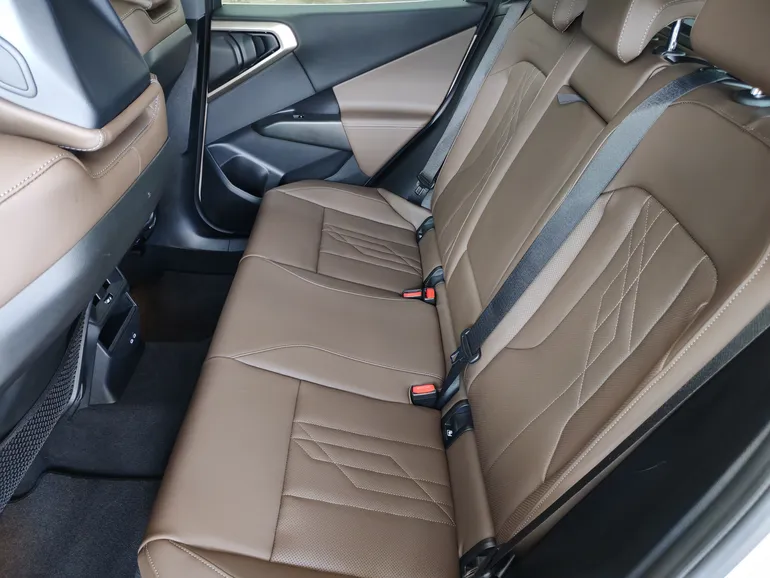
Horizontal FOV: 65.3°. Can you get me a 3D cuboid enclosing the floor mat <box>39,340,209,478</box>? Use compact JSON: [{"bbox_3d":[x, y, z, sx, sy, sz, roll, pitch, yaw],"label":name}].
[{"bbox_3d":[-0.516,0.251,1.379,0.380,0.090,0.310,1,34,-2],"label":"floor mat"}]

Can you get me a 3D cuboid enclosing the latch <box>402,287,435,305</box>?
[{"bbox_3d":[0.085,0.019,1.458,0.084,0.042,0.046,1,34,-2],"label":"latch"}]

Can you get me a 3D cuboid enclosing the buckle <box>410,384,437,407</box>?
[{"bbox_3d":[0.076,0.209,1.163,0.052,0.048,0.032,1,34,-2],"label":"buckle"}]

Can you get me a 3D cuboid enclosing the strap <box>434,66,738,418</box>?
[{"bbox_3d":[0.268,-0.046,0.987,0.055,0.740,0.110,26,36,-8],"label":"strap"}]

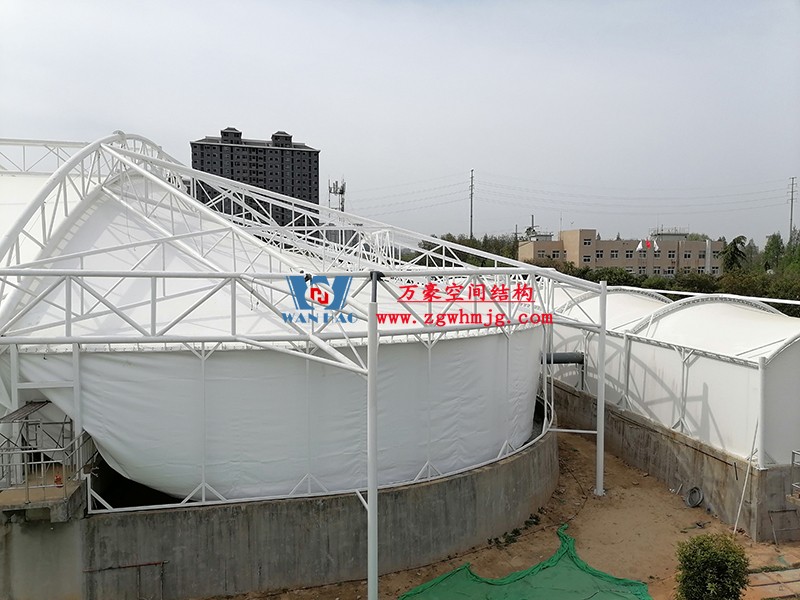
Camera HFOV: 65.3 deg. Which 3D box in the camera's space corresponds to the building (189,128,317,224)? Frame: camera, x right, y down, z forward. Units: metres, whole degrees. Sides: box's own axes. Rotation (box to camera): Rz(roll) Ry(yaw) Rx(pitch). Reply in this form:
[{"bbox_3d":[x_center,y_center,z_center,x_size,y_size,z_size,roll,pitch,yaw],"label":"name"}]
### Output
[{"bbox_3d":[-60.171,-38.947,260.714,51.000,62.600,16.000,-1,3,-21],"label":"building"}]

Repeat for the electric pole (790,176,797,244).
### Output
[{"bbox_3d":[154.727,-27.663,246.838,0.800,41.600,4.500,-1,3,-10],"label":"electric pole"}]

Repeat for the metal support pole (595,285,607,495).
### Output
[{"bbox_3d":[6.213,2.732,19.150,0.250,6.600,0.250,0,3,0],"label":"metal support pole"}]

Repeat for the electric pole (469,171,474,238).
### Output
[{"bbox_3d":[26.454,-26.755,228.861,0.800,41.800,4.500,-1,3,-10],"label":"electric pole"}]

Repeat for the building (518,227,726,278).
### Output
[{"bbox_3d":[50.284,-8.139,140.637,43.800,14.300,16.100,-1,3,-15],"label":"building"}]

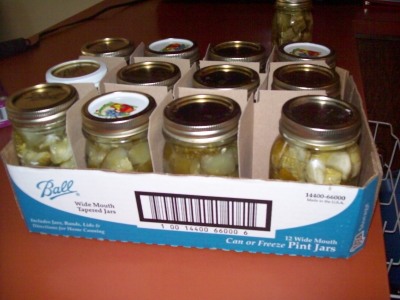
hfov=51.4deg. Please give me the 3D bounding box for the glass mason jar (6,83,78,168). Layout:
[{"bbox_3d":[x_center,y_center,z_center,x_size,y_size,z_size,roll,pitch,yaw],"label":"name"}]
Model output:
[{"bbox_3d":[-0.167,-0.002,0.486,0.084,0.130,0.084,3,31,9],"label":"glass mason jar"}]

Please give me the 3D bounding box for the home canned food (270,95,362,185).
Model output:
[{"bbox_3d":[0.119,0.019,0.432,0.089,0.130,0.089,3,31,9],"label":"home canned food"}]

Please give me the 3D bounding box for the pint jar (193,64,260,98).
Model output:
[{"bbox_3d":[0.033,-0.029,0.512,0.081,0.130,0.081,-1,31,1],"label":"pint jar"}]

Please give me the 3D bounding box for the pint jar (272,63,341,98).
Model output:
[{"bbox_3d":[0.124,-0.028,0.509,0.083,0.135,0.083,3,32,10],"label":"pint jar"}]

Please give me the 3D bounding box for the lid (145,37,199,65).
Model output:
[{"bbox_3d":[-0.040,-0.140,0.589,0.075,0.017,0.075,-3,32,2],"label":"lid"}]

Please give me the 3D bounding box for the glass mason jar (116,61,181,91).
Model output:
[{"bbox_3d":[-0.058,-0.037,0.527,0.081,0.129,0.081,-2,32,1],"label":"glass mason jar"}]

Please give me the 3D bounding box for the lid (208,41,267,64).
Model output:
[{"bbox_3d":[0.051,-0.127,0.564,0.074,0.018,0.074,-1,31,1],"label":"lid"}]

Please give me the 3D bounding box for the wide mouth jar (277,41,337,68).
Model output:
[{"bbox_3d":[0.141,-0.074,0.575,0.081,0.129,0.081,-2,32,1],"label":"wide mouth jar"}]

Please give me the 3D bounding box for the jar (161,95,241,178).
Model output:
[{"bbox_3d":[0.006,0.016,0.444,0.084,0.130,0.084,3,31,9],"label":"jar"}]

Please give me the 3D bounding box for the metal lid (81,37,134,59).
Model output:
[{"bbox_3d":[-0.131,-0.142,0.598,0.074,0.018,0.074,-1,31,1],"label":"metal lid"}]

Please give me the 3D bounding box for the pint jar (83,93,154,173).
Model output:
[{"bbox_3d":[-0.079,0.010,0.461,0.084,0.130,0.084,-2,31,1],"label":"pint jar"}]

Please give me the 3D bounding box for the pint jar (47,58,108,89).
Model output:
[{"bbox_3d":[-0.148,-0.042,0.542,0.081,0.130,0.081,-1,31,1],"label":"pint jar"}]

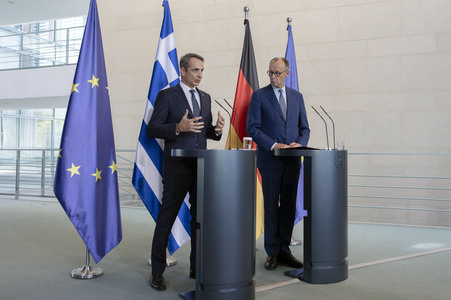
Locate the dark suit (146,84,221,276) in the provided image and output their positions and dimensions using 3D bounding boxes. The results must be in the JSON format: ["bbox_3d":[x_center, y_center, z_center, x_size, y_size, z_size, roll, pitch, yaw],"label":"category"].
[{"bbox_3d":[-0.340,0.245,3.100,0.600,1.530,0.450,1,0,-40],"label":"dark suit"}]

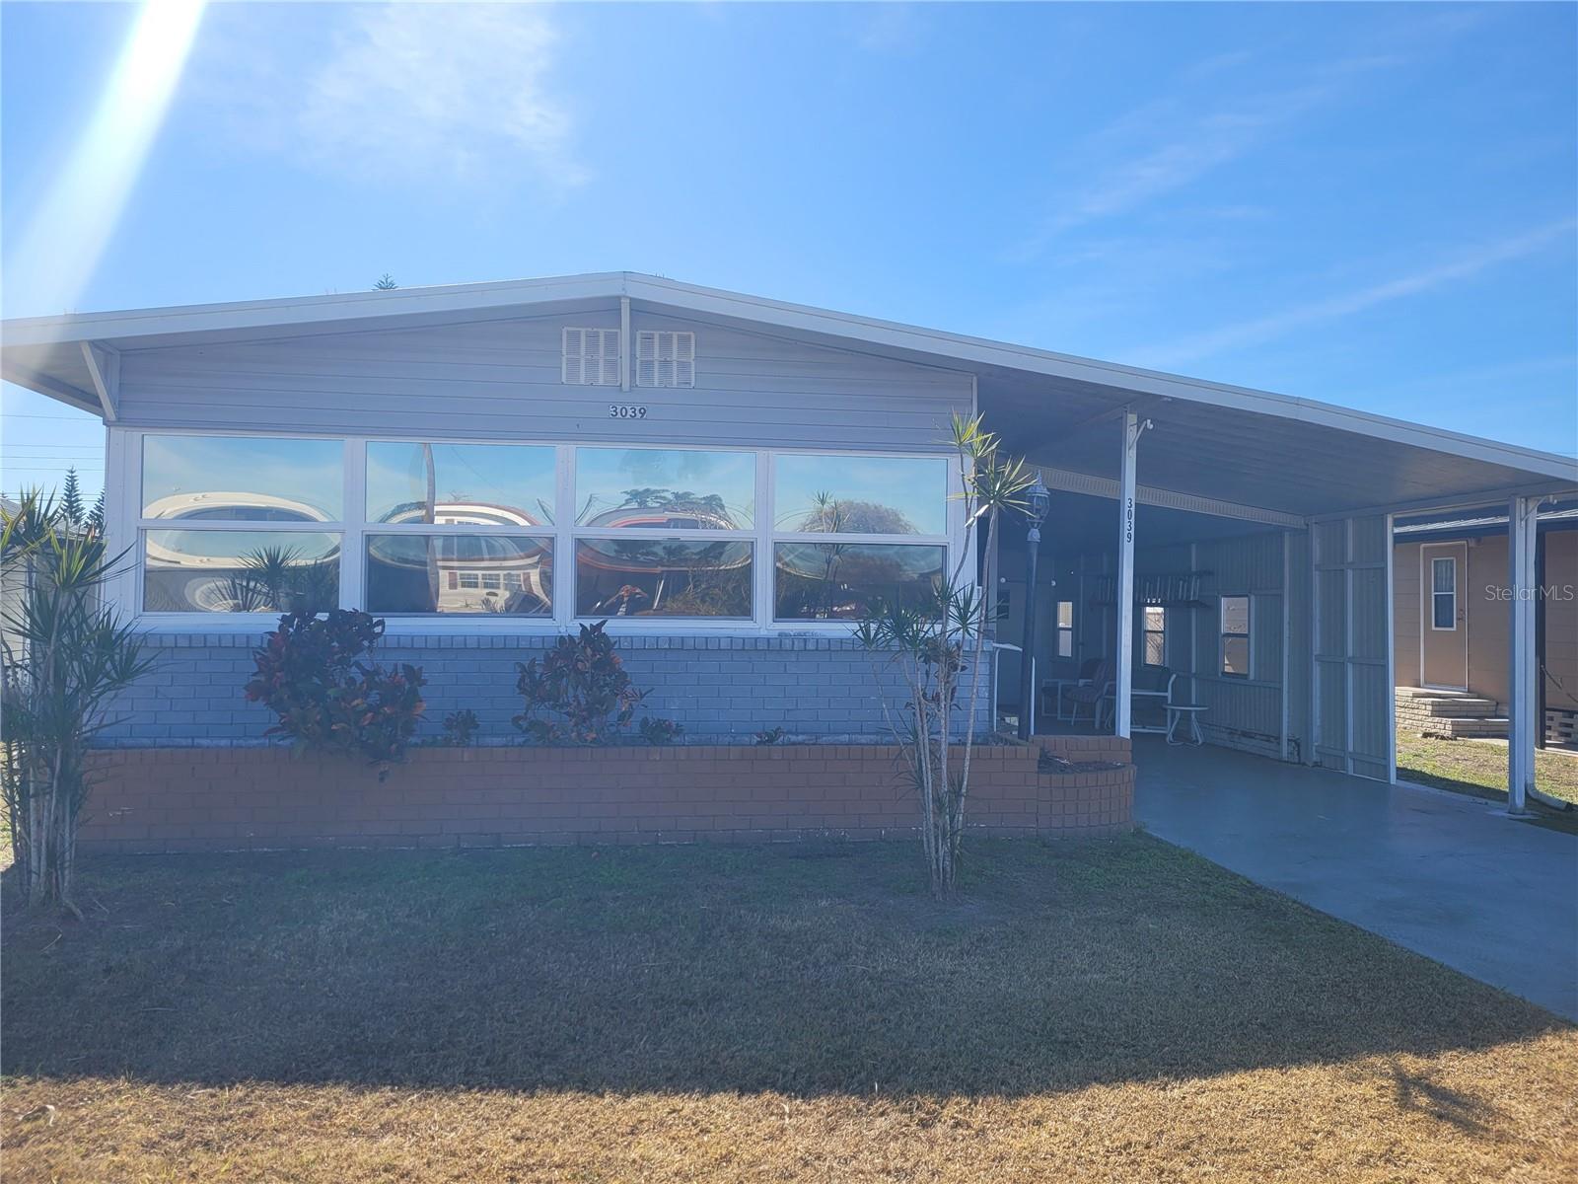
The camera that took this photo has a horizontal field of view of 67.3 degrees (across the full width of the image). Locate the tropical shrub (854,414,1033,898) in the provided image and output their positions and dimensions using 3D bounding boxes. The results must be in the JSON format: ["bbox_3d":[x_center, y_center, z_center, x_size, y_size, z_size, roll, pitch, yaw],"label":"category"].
[{"bbox_3d":[0.913,0.381,7.050,1.020,2.840,0.920,1,-1,0],"label":"tropical shrub"}]

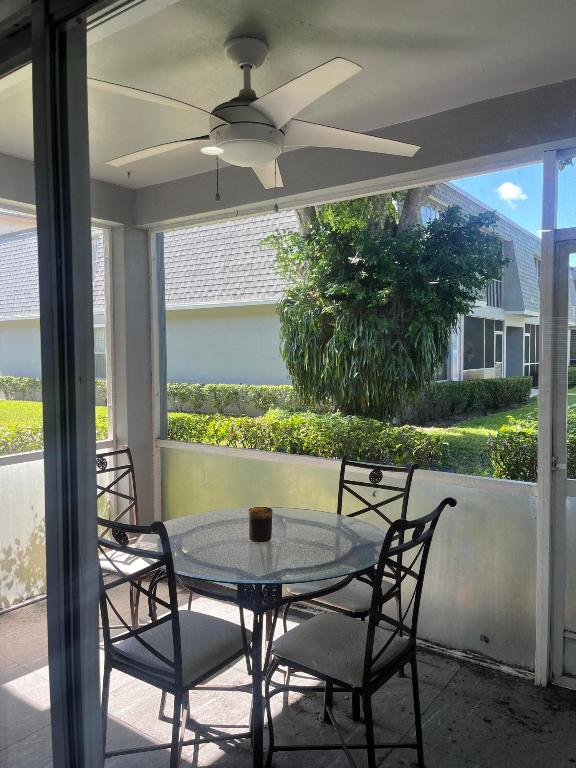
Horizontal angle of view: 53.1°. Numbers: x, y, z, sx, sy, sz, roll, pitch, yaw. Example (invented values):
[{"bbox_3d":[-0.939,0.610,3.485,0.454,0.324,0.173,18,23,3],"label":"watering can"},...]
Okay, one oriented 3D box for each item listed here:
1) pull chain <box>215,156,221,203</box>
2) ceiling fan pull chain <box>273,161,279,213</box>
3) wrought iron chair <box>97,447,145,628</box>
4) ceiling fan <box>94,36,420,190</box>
[{"bbox_3d":[-0.269,-0.792,2.222,0.014,0.176,0.014,2,4,35],"label":"pull chain"},{"bbox_3d":[-0.046,-0.765,2.222,0.014,0.205,0.014,2,4,35],"label":"ceiling fan pull chain"},{"bbox_3d":[-0.799,0.849,2.950,0.531,0.999,0.411,2,4,32],"label":"wrought iron chair"},{"bbox_3d":[-0.148,-1.047,2.157,1.300,0.433,1.280,-2,3,-28],"label":"ceiling fan"}]

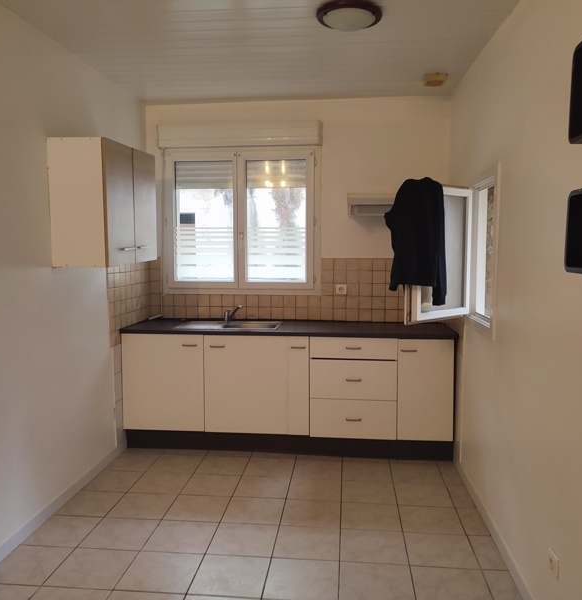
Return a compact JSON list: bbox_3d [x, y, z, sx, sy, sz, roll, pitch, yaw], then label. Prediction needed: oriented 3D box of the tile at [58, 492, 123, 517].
[{"bbox_3d":[-1.165,1.196,3.249,0.305,0.010,0.322,1,4,6],"label":"tile"}]

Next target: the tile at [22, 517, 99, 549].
[{"bbox_3d":[-1.178,1.197,2.878,0.292,0.010,0.311,1,5,6],"label":"tile"}]

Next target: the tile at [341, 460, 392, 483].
[{"bbox_3d":[0.497,1.136,3.648,0.315,0.010,0.315,1,4,6],"label":"tile"}]

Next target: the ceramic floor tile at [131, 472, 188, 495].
[{"bbox_3d":[-0.819,1.175,3.541,0.322,0.010,0.322,1,4,6],"label":"ceramic floor tile"}]

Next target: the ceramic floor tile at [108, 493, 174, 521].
[{"bbox_3d":[-0.851,1.199,3.219,0.322,0.010,0.322,1,4,6],"label":"ceramic floor tile"}]

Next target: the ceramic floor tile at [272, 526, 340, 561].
[{"bbox_3d":[0.087,1.242,2.832,0.326,0.010,0.326,1,5,6],"label":"ceramic floor tile"}]

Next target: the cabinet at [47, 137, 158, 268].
[{"bbox_3d":[-1.135,-0.585,3.457,0.330,0.708,0.800,1,6,6],"label":"cabinet"}]

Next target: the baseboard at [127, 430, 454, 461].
[{"bbox_3d":[-0.046,1.062,4.109,2.423,0.148,0.018,1,5,6],"label":"baseboard"}]

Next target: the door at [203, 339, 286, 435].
[{"bbox_3d":[-0.314,0.597,3.894,0.597,0.695,0.020,1,4,7],"label":"door"}]

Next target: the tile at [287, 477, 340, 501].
[{"bbox_3d":[0.146,1.159,3.378,0.316,0.010,0.311,1,5,6],"label":"tile"}]

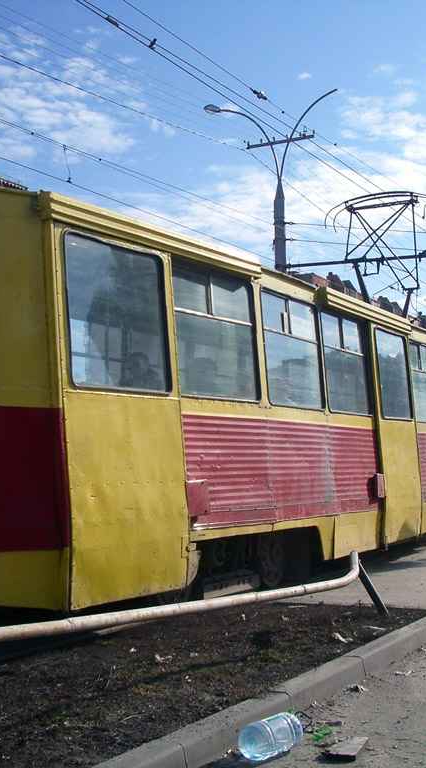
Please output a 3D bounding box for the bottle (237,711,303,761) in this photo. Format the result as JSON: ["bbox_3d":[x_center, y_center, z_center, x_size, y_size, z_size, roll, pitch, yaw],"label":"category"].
[{"bbox_3d":[0.273,1.548,4.572,0.320,0.163,0.163,1,-5,-44],"label":"bottle"}]

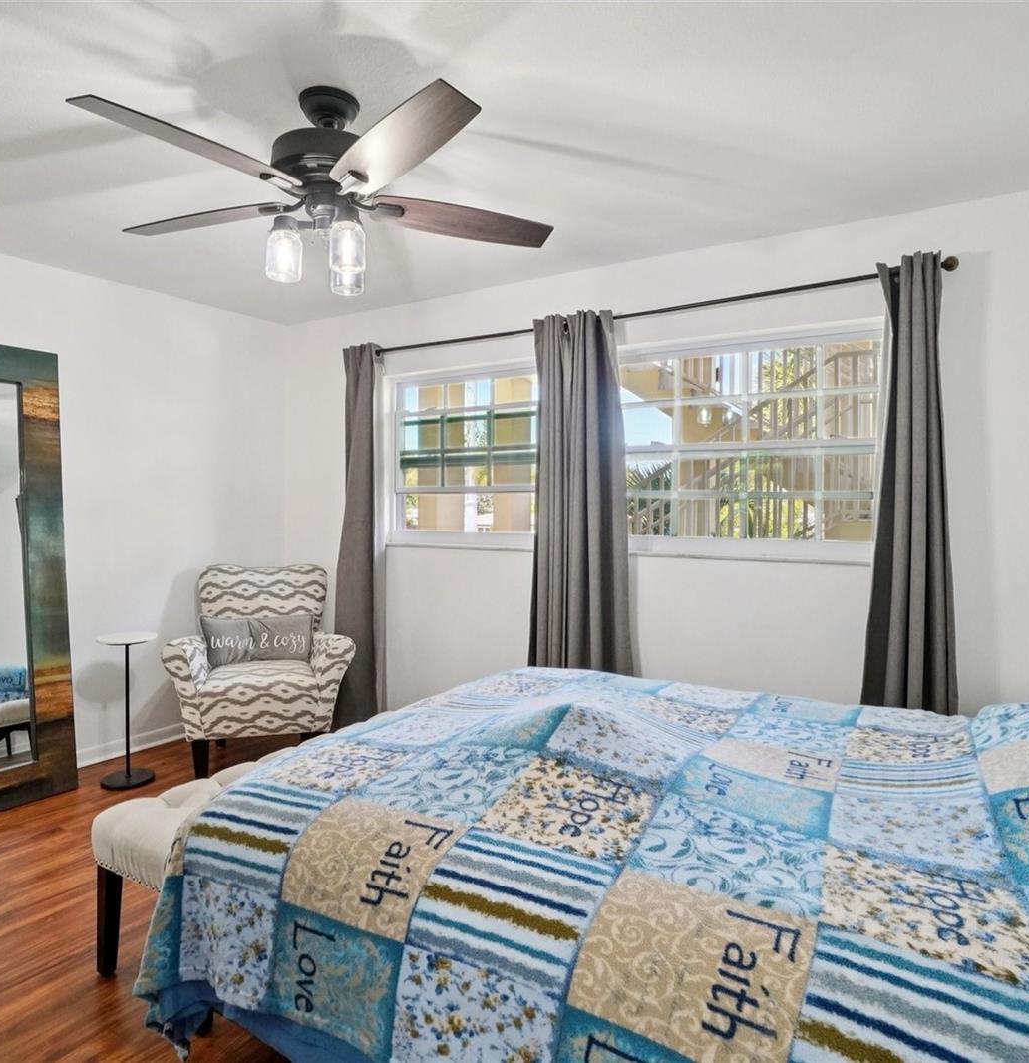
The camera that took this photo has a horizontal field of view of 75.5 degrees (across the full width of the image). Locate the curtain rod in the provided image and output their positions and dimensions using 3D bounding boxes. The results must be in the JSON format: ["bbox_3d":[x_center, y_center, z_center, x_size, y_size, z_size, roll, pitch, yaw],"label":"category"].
[{"bbox_3d":[0.337,-0.978,3.065,2.856,0.049,0.059,2,3,30],"label":"curtain rod"}]

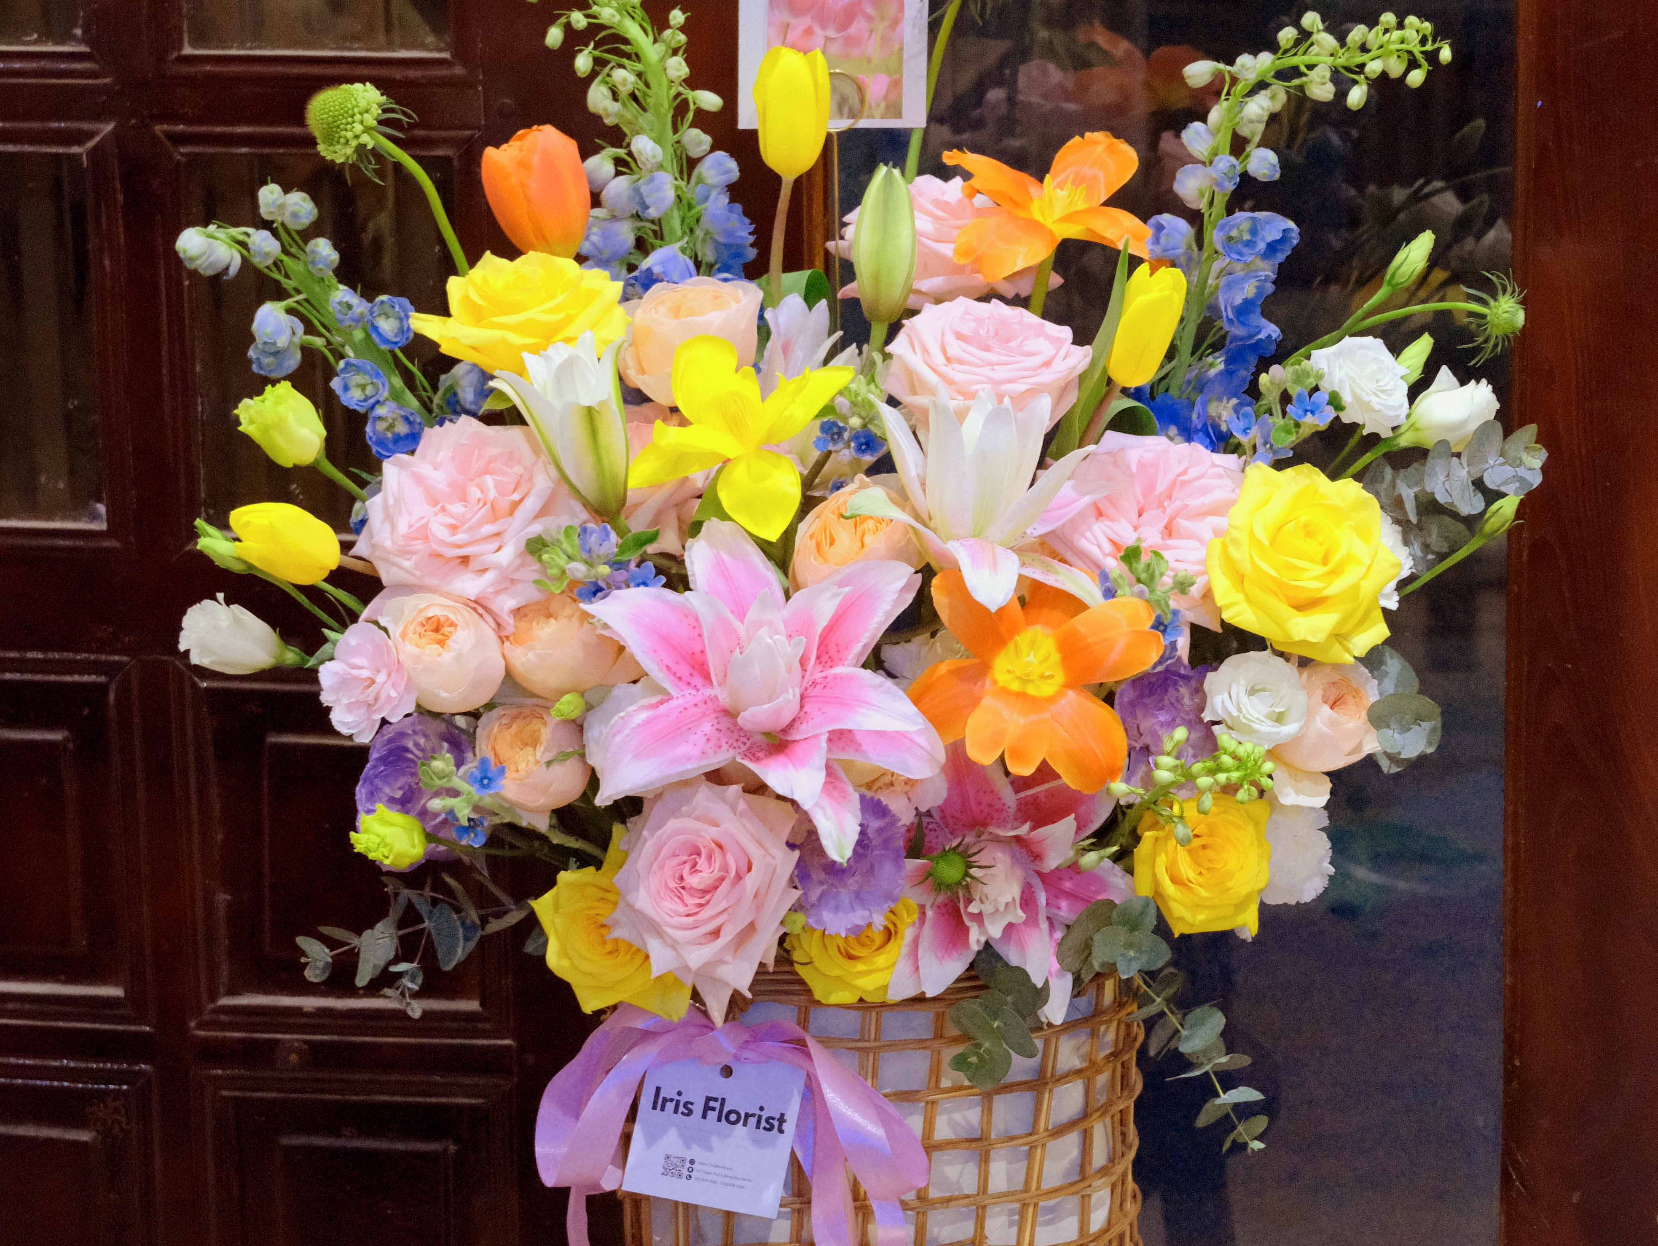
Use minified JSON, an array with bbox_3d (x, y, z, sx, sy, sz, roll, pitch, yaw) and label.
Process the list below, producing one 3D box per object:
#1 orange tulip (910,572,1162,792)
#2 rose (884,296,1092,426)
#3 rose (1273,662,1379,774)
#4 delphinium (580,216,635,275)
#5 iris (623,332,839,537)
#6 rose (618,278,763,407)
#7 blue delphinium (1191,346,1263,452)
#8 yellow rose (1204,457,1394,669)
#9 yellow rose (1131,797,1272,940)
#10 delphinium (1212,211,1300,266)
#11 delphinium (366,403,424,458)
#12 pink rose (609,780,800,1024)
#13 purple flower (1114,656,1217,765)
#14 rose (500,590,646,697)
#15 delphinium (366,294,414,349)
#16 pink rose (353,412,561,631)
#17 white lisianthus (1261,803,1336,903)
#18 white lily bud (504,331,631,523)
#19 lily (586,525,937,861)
[{"bbox_3d":[0.100,0.028,2.510,0.120,0.108,0.062,-2,-14,-3],"label":"orange tulip"},{"bbox_3d":[0.075,-0.122,2.460,0.096,0.066,0.096,0,37,0],"label":"rose"},{"bbox_3d":[0.240,0.047,2.514,0.062,0.062,0.055,-5,-8,-22],"label":"rose"},{"bbox_3d":[-0.108,-0.183,2.520,0.028,0.030,0.027,2,-5,12],"label":"delphinium"},{"bbox_3d":[-0.044,-0.087,2.430,0.100,0.096,0.065,-1,-16,0],"label":"iris"},{"bbox_3d":[-0.067,-0.136,2.527,0.071,0.062,0.066,-1,13,0],"label":"rose"},{"bbox_3d":[0.197,-0.113,2.574,0.037,0.051,0.038,-3,14,-10],"label":"blue delphinium"},{"bbox_3d":[0.221,-0.028,2.420,0.092,0.094,0.068,-3,-19,-9],"label":"yellow rose"},{"bbox_3d":[0.181,0.118,2.505,0.067,0.067,0.058,4,-30,-3],"label":"yellow rose"},{"bbox_3d":[0.215,-0.194,2.610,0.042,0.030,0.030,-4,1,-15],"label":"delphinium"},{"bbox_3d":[-0.211,-0.094,2.520,0.028,0.028,0.023,-6,-12,5],"label":"delphinium"},{"bbox_3d":[-0.060,0.134,2.489,0.093,0.118,0.075,1,6,8],"label":"pink rose"},{"bbox_3d":[0.158,0.046,2.450,0.057,0.061,0.048,-3,-5,-9],"label":"purple flower"},{"bbox_3d":[-0.122,0.010,2.420,0.062,0.056,0.055,2,-30,11],"label":"rose"},{"bbox_3d":[-0.220,-0.151,2.600,0.025,0.029,0.025,-1,-6,0],"label":"delphinium"},{"bbox_3d":[-0.176,-0.048,2.501,0.100,0.098,0.068,3,-11,15],"label":"pink rose"},{"bbox_3d":[0.218,0.109,2.450,0.045,0.050,0.042,-6,3,-24],"label":"white lisianthus"},{"bbox_3d":[-0.129,-0.097,2.560,0.056,0.094,0.054,-12,13,8],"label":"white lily bud"},{"bbox_3d":[-0.031,0.032,2.500,0.170,0.160,0.090,0,-12,3],"label":"lily"}]

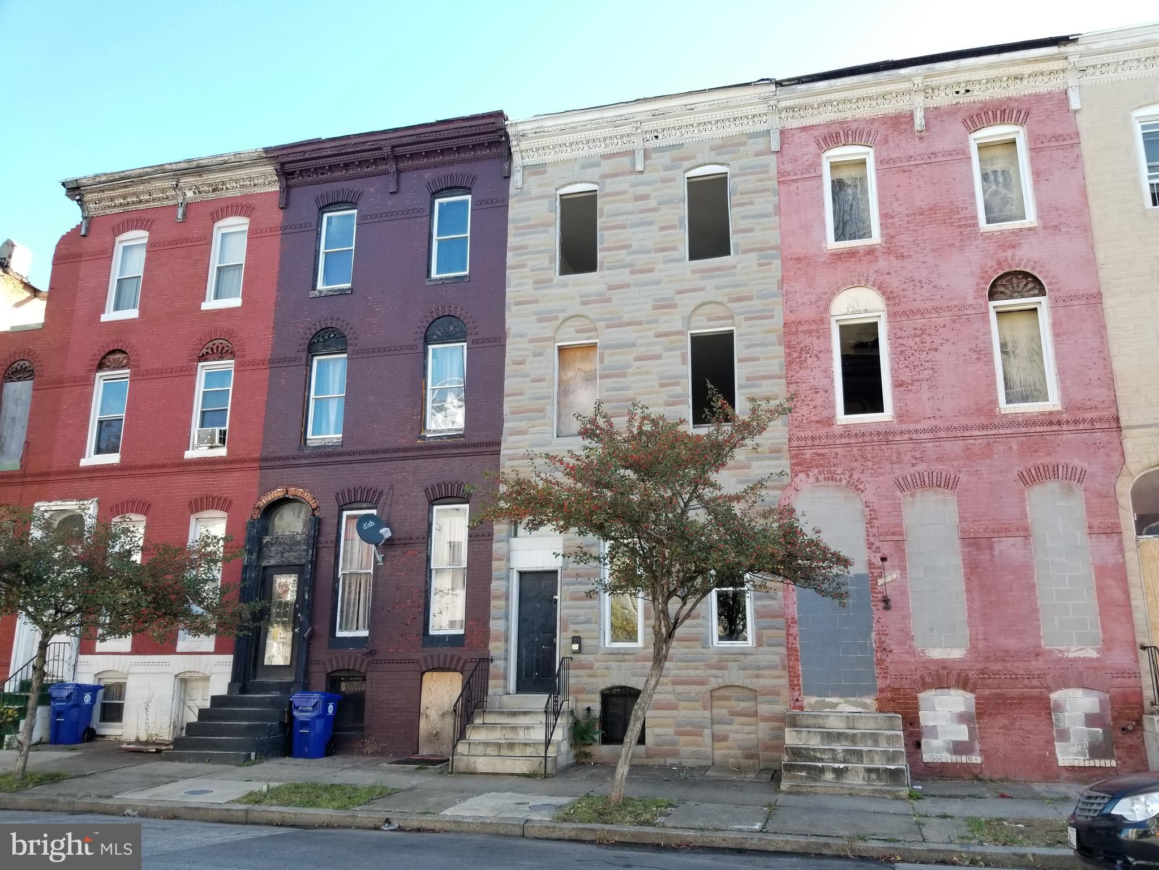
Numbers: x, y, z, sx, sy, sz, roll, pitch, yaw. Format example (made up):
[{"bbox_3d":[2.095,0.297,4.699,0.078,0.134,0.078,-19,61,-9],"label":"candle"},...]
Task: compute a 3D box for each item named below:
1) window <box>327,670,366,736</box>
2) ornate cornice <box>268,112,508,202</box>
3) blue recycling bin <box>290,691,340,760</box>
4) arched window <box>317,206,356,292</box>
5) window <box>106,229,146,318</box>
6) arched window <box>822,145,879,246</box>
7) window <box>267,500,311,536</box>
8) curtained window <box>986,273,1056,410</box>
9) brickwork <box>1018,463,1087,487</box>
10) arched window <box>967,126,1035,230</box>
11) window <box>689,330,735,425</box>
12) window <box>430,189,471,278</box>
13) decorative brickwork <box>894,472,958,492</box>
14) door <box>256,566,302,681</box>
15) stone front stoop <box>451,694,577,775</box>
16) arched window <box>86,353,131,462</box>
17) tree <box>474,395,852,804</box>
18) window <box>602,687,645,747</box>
[{"bbox_3d":[-4.057,4.662,15.164,0.768,1.102,0.152,-4,-14,14],"label":"window"},{"bbox_3d":[-3.761,-5.279,16.930,5.020,1.070,0.580,-3,-13,14],"label":"ornate cornice"},{"bbox_3d":[-4.420,4.880,14.650,0.616,1.011,0.718,-4,-14,14],"label":"blue recycling bin"},{"bbox_3d":[-4.894,-3.774,17.548,0.823,1.958,0.160,-4,-14,14],"label":"arched window"},{"bbox_3d":[-9.759,-3.472,18.796,0.861,2.031,0.160,-4,-14,14],"label":"window"},{"bbox_3d":[4.631,-4.088,14.851,0.855,1.873,0.160,-3,-13,14],"label":"arched window"},{"bbox_3d":[-5.296,1.527,15.975,0.874,0.669,0.100,-3,-13,13],"label":"window"},{"bbox_3d":[6.918,-1.507,13.635,0.830,2.242,0.150,-3,-13,13],"label":"curtained window"},{"bbox_3d":[7.111,0.616,13.112,0.947,0.326,0.100,-4,-14,14],"label":"brickwork"},{"bbox_3d":[6.968,-4.205,14.339,0.859,1.839,0.162,-4,-14,14],"label":"arched window"},{"bbox_3d":[2.290,-0.991,14.915,0.762,1.690,0.150,-4,-14,14],"label":"window"},{"bbox_3d":[-2.428,-3.803,16.429,0.813,1.832,0.140,-3,-13,13],"label":"window"},{"bbox_3d":[5.412,0.727,13.525,0.950,0.334,0.101,-4,-14,14],"label":"decorative brickwork"},{"bbox_3d":[-5.534,3.453,16.048,0.869,2.072,0.081,-4,-14,14],"label":"door"},{"bbox_3d":[-0.958,4.628,13.587,1.610,1.040,1.430,-4,-14,14],"label":"stone front stoop"},{"bbox_3d":[-9.760,-0.602,18.081,0.860,2.460,0.160,-4,-14,14],"label":"arched window"},{"bbox_3d":[0.955,2.019,11.296,5.000,5.193,4.300,-3,-13,14],"label":"tree"},{"bbox_3d":[0.698,4.434,13.783,0.703,0.894,0.140,-3,-13,13],"label":"window"}]

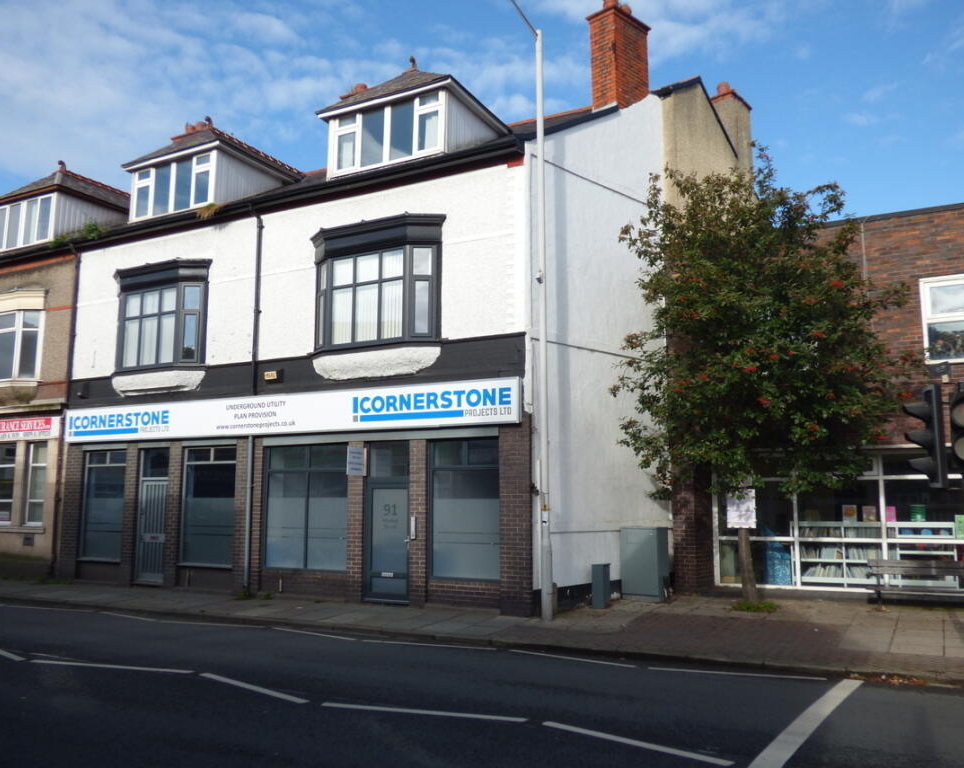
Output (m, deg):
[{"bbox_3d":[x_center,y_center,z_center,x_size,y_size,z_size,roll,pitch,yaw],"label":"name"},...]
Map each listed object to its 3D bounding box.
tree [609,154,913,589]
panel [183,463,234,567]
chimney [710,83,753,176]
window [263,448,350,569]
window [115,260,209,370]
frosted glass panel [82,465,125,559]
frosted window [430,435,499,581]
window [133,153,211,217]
[{"bbox_3d":[4.939,-0.214,14.233,4.906,7.992,4.612,-4,-9,29],"label":"tree"},{"bbox_3d":[-5.403,2.588,16.565,1.471,2.029,0.070,-4,-9,28],"label":"panel"},{"bbox_3d":[5.960,-6.143,20.214,1.000,2.579,0.933,-7,-10,41],"label":"chimney"},{"bbox_3d":[-3.216,2.267,15.298,2.084,2.306,0.120,-4,-9,29],"label":"window"},{"bbox_3d":[-7.067,-1.393,17.664,3.028,2.288,0.420,-4,-9,28],"label":"window"},{"bbox_3d":[-8.172,2.799,18.033,1.350,2.010,0.070,-4,-9,28],"label":"frosted glass panel"},{"bbox_3d":[-0.250,2.091,13.847,1.340,2.329,0.090,-4,-9,28],"label":"frosted window"},{"bbox_3d":[-6.747,-4.256,18.113,2.636,1.145,0.200,-4,-9,29],"label":"window"}]

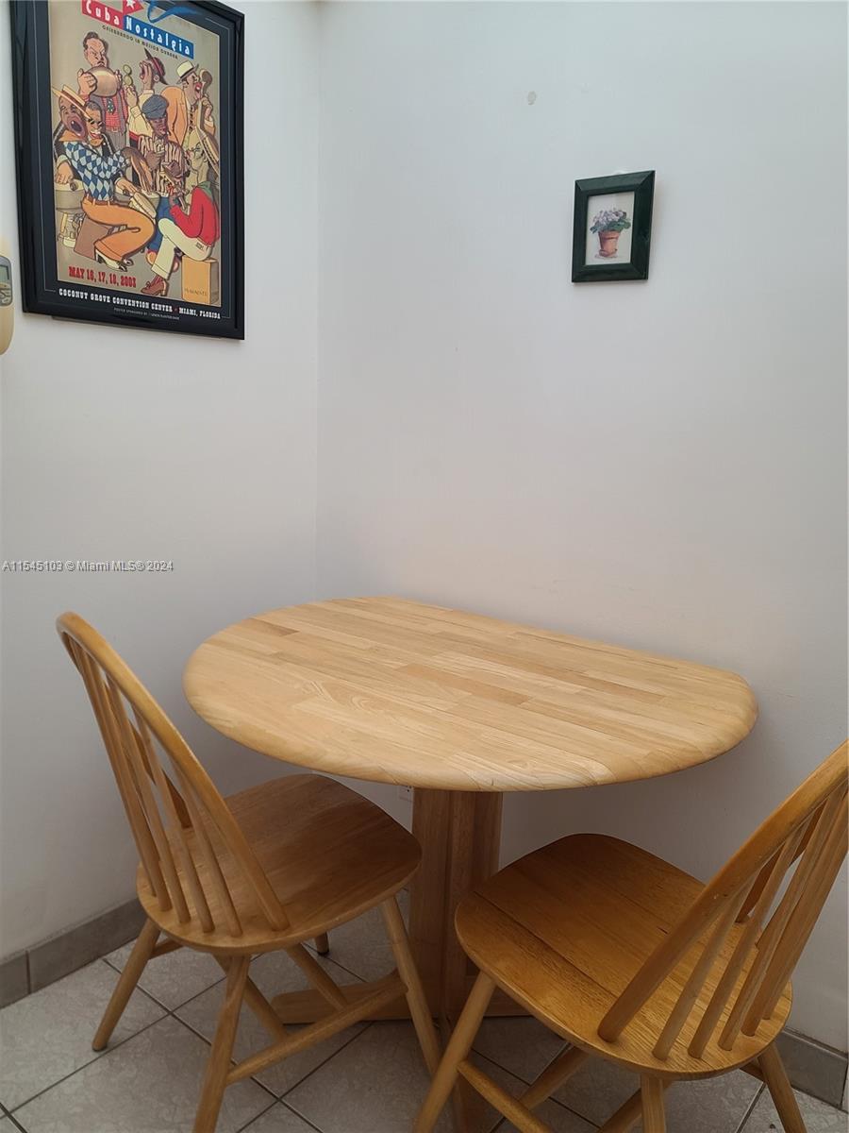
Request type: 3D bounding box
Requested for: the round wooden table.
[{"bbox_3d":[-0.028,0.533,1.439,1.020,0.740,0.776,10,13,38],"label":"round wooden table"}]

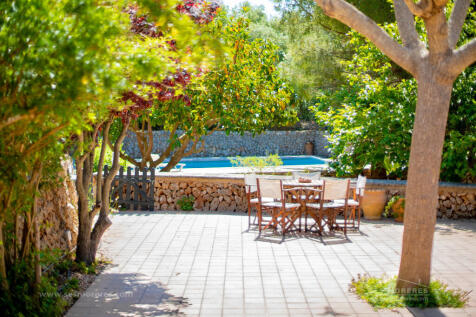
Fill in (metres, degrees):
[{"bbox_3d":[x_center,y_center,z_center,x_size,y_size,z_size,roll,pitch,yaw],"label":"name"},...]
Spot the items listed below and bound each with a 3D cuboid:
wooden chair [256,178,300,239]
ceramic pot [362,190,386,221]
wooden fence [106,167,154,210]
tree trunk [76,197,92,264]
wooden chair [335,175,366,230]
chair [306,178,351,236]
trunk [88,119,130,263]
[{"bbox_3d":[0.668,0.769,10.779,0.540,0.880,0.530,3,5,39],"label":"wooden chair"},{"bbox_3d":[2.490,0.849,12.227,0.450,0.540,0.450,0,4,0],"label":"ceramic pot"},{"bbox_3d":[-2.155,0.621,13.234,1.010,0.870,0.070,0,4,7],"label":"wooden fence"},{"bbox_3d":[-1.960,0.921,8.504,0.190,0.860,0.200,0,4,0],"label":"tree trunk"},{"bbox_3d":[1.850,0.744,11.188,0.530,0.880,0.540,0,4,-1],"label":"wooden chair"},{"bbox_3d":[1.438,0.778,10.644,0.540,0.880,0.530,-1,4,-22],"label":"chair"},{"bbox_3d":[-1.650,0.426,8.493,0.500,1.850,0.360,0,4,0],"label":"trunk"}]

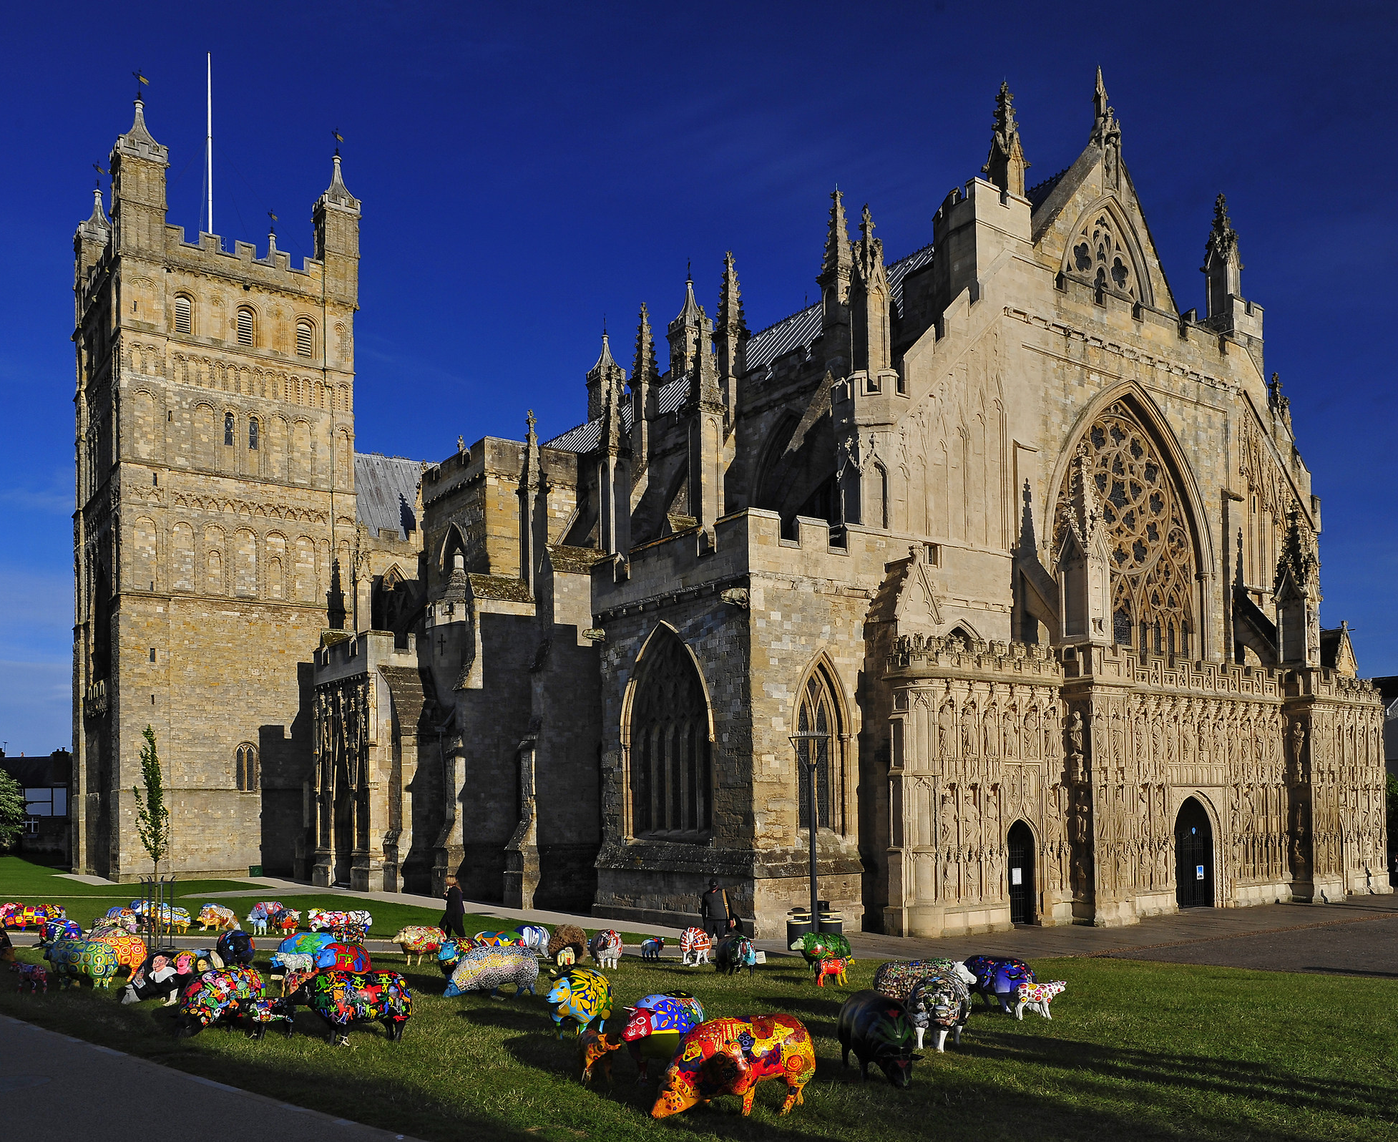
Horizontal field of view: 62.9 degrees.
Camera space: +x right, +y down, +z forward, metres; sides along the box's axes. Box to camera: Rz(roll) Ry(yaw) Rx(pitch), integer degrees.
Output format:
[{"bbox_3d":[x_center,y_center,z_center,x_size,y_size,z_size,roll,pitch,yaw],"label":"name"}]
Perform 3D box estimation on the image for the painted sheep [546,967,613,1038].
[{"bbox_3d":[-1.326,4.788,12.700,0.500,0.760,1.080,-6,-11,32],"label":"painted sheep"}]

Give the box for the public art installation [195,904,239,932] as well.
[{"bbox_3d":[-11.565,8.353,27.500,1.050,0.690,0.500,4,-13,-23],"label":"public art installation"}]

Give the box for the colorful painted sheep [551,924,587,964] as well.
[{"bbox_3d":[-2.480,7.146,21.800,0.580,0.800,1.100,0,-9,-3],"label":"colorful painted sheep"}]

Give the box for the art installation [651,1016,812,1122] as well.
[{"bbox_3d":[0.253,3.818,8.800,1.250,0.780,0.500,3,-9,-17],"label":"art installation"}]

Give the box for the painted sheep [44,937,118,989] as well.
[{"bbox_3d":[-8.652,5.498,16.000,1.040,0.680,0.460,1,-7,-8],"label":"painted sheep"}]

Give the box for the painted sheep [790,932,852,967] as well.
[{"bbox_3d":[2.060,6.405,19.300,1.040,0.650,0.460,1,-7,-6],"label":"painted sheep"}]

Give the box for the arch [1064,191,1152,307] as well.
[{"bbox_3d":[15.650,-12.297,43.600,5.400,4.200,0.700,6,-11,-33],"label":"arch"}]

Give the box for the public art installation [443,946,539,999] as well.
[{"bbox_3d":[-3.008,5.821,16.600,1.300,0.770,0.530,2,-9,-11],"label":"public art installation"}]

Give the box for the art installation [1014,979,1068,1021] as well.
[{"bbox_3d":[4.068,5.104,13.600,0.650,0.480,0.230,0,-12,-6],"label":"art installation"}]

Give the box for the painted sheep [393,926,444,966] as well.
[{"bbox_3d":[-5.465,7.316,22.400,1.080,0.780,0.500,5,-10,-27],"label":"painted sheep"}]

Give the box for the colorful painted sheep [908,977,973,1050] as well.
[{"bbox_3d":[2.436,4.462,11.600,0.500,0.740,1.100,-5,-12,19],"label":"colorful painted sheep"}]

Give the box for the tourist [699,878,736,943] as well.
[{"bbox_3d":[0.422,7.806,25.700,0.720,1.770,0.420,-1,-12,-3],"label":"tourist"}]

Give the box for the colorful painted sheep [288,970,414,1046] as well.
[{"bbox_3d":[-3.714,4.650,12.200,1.250,0.770,0.520,2,-9,-11],"label":"colorful painted sheep"}]

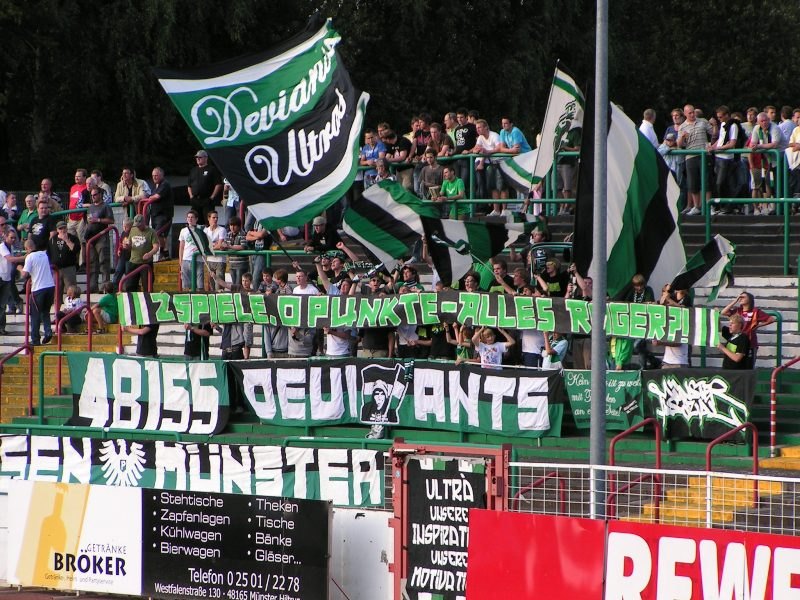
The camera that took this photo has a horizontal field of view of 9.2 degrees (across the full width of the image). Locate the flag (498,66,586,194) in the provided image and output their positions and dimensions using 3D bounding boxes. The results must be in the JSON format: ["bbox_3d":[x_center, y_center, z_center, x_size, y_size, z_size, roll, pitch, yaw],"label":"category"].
[{"bbox_3d":[2.155,-2.594,75.500,1.200,1.930,0.550,1,1,23],"label":"flag"}]

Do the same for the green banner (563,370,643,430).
[{"bbox_3d":[2.805,1.387,69.848,0.120,0.849,1.494,0,1,-45],"label":"green banner"}]

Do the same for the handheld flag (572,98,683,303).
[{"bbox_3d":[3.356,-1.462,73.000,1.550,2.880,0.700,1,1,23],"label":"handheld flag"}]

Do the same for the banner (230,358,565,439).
[{"bbox_3d":[-0.174,1.366,72.654,0.250,1.035,6.727,0,1,-45],"label":"banner"}]

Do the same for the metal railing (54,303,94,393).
[{"bbox_3d":[-5.143,0.783,79.000,0.080,1.420,0.720,1,1,45],"label":"metal railing"}]

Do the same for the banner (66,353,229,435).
[{"bbox_3d":[-3.936,1.426,76.245,0.300,1.172,3.630,0,1,-45],"label":"banner"}]

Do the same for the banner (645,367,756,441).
[{"bbox_3d":[4.072,1.438,68.619,0.150,1.007,2.037,0,1,-45],"label":"banner"}]

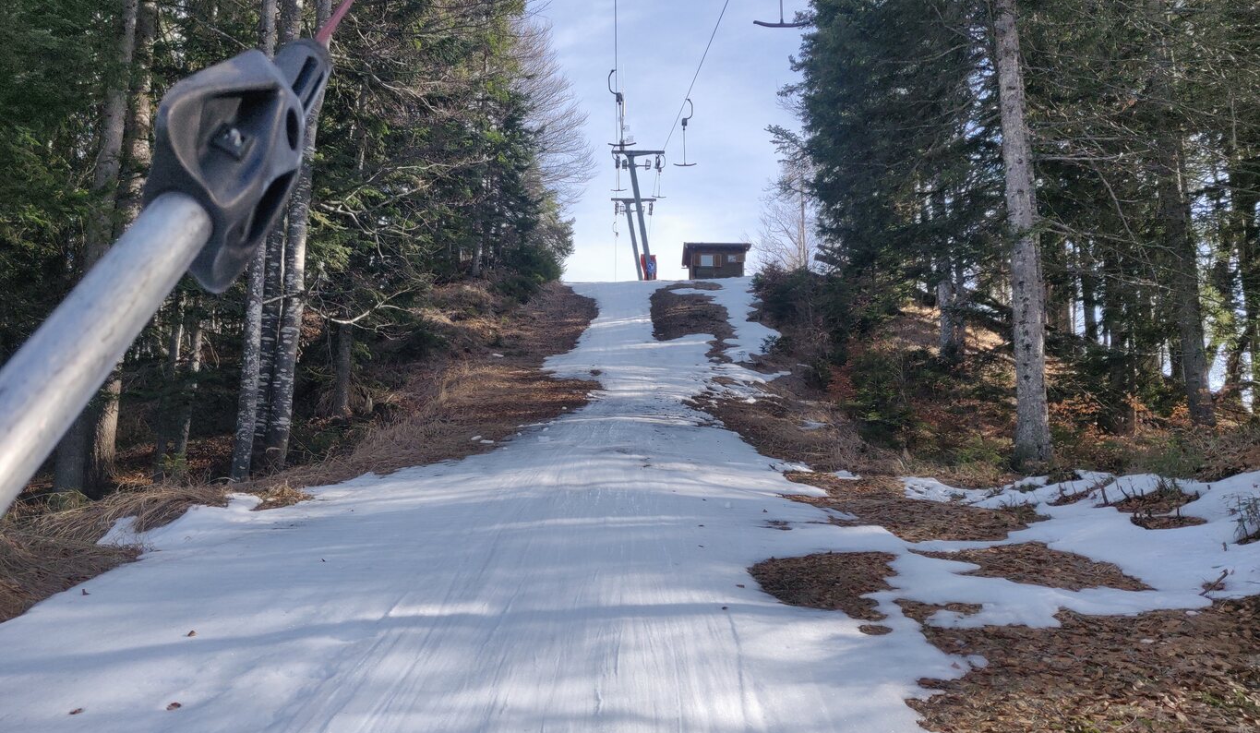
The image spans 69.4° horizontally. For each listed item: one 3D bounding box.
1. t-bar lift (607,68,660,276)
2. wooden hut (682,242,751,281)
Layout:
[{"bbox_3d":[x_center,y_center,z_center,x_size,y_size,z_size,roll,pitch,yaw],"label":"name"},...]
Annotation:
[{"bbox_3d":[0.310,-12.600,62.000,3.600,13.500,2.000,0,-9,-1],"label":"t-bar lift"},{"bbox_3d":[6.350,-7.200,67.300,4.750,2.850,3.800,0,-10,3],"label":"wooden hut"}]

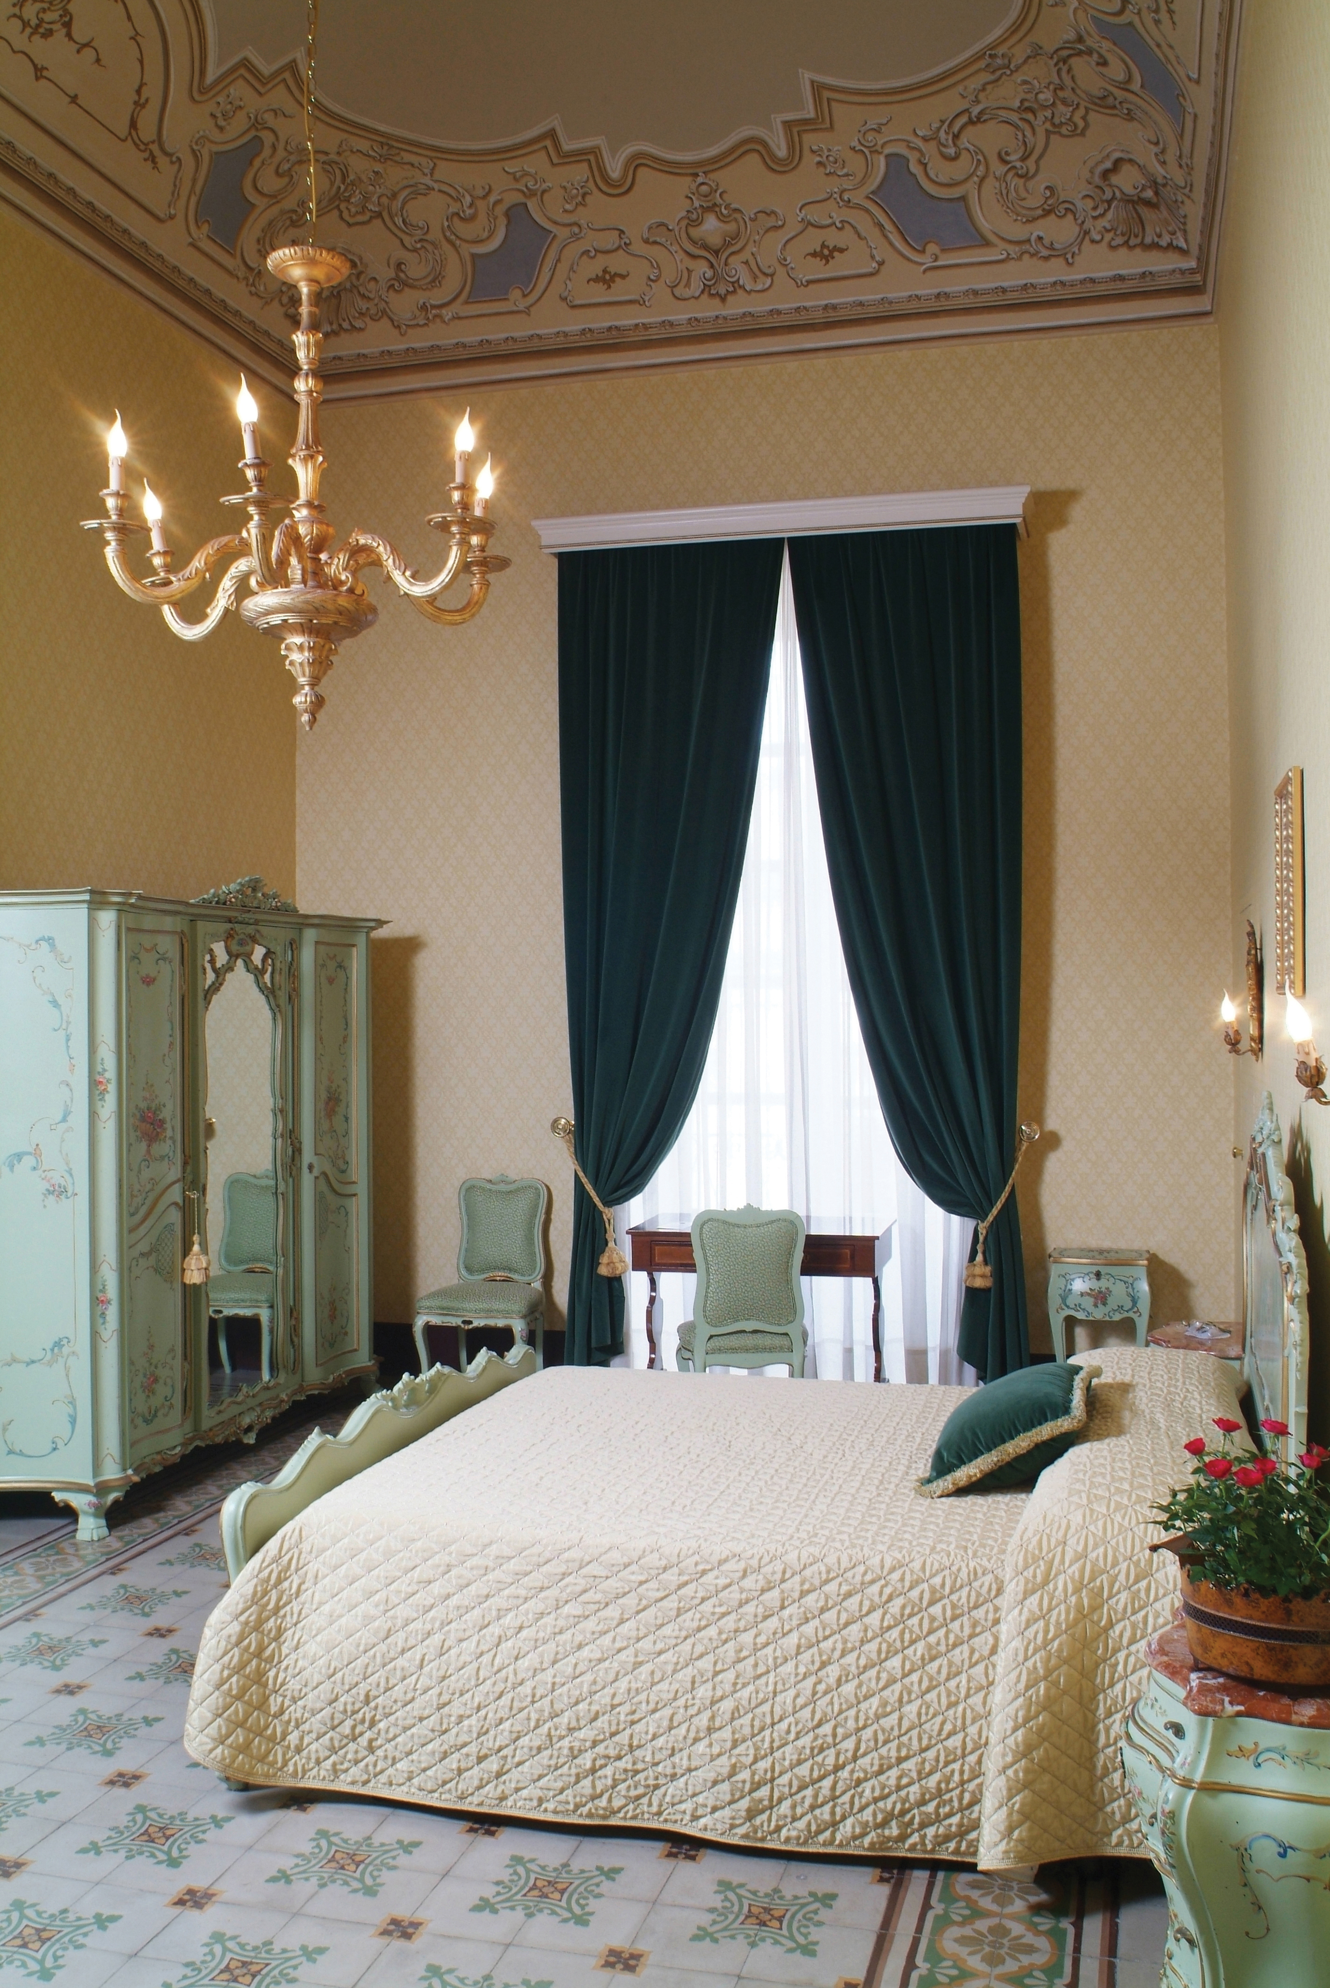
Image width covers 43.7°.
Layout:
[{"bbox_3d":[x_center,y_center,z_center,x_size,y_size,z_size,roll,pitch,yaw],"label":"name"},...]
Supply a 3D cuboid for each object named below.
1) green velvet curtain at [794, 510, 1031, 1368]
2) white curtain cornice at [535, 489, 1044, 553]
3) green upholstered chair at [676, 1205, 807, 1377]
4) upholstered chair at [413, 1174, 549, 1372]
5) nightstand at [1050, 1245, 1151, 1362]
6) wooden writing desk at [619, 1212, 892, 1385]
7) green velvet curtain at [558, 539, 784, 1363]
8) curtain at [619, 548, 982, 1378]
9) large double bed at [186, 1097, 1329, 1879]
[{"bbox_3d":[1.016,-0.113,7.059,1.030,3.760,0.200,0,-2,14],"label":"green velvet curtain"},{"bbox_3d":[0.486,-2.041,7.262,2.210,0.160,0.240,0,-2,14],"label":"white curtain cornice"},{"bbox_3d":[0.300,1.262,6.290,0.500,0.975,0.560,0,-2,1],"label":"green upholstered chair"},{"bbox_3d":[-0.762,1.288,7.176,0.500,0.970,0.560,0,-2,9],"label":"upholstered chair"},{"bbox_3d":[1.765,1.421,6.724,0.410,0.700,0.390,0,-2,14],"label":"nightstand"},{"bbox_3d":[0.421,1.384,7.058,1.050,0.785,0.700,0,-2,14],"label":"wooden writing desk"},{"bbox_3d":[0.008,-0.111,7.315,1.040,3.760,0.200,0,-2,14],"label":"green velvet curtain"},{"bbox_3d":[0.569,-0.065,7.408,1.620,3.700,0.150,0,-2,14],"label":"curtain"},{"bbox_3d":[0.352,0.957,4.157,2.230,1.450,2.150,0,-2,14],"label":"large double bed"}]

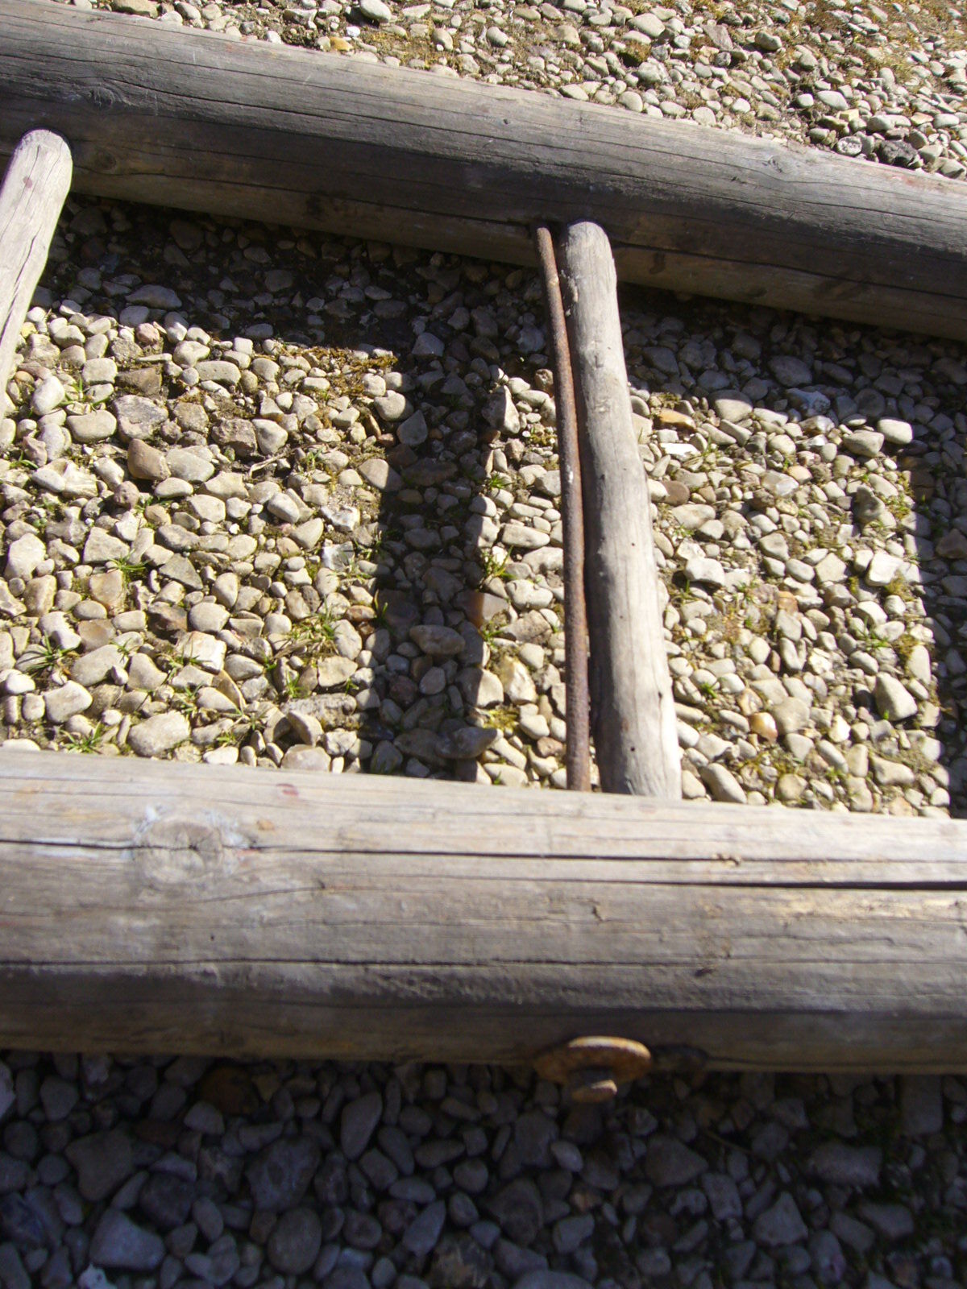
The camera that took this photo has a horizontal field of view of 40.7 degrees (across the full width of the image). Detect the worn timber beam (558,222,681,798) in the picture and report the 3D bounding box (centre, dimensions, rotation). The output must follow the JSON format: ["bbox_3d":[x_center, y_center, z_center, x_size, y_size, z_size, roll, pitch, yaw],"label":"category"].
[{"bbox_3d":[0.093,-0.130,0.968,0.047,0.047,0.655,8,50,-11],"label":"worn timber beam"}]

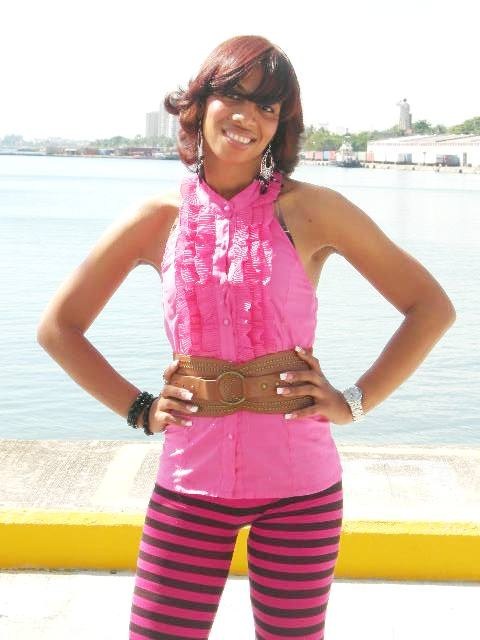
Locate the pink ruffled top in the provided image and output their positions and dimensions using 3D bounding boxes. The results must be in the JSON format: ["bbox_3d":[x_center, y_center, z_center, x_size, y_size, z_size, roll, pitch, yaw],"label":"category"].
[{"bbox_3d":[0.016,0.025,3.380,0.340,0.610,0.250,-1,6,12],"label":"pink ruffled top"}]

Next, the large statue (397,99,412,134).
[{"bbox_3d":[58.704,-72.622,640.000,4.900,12.800,4.300,2,5,12],"label":"large statue"}]

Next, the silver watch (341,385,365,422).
[{"bbox_3d":[0.209,0.157,3.340,0.034,0.064,0.055,-24,-27,-18],"label":"silver watch"}]

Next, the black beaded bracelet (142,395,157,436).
[{"bbox_3d":[-0.168,0.180,3.370,0.012,0.074,0.064,12,0,19],"label":"black beaded bracelet"}]

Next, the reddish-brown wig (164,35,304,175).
[{"bbox_3d":[-0.005,-0.398,3.330,0.260,0.255,0.245,16,6,6],"label":"reddish-brown wig"}]

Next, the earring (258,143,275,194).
[{"bbox_3d":[0.049,-0.280,3.310,0.027,0.090,0.014,4,5,-9],"label":"earring"}]

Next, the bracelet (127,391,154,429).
[{"bbox_3d":[-0.186,0.168,3.370,0.020,0.070,0.062,26,0,15],"label":"bracelet"}]

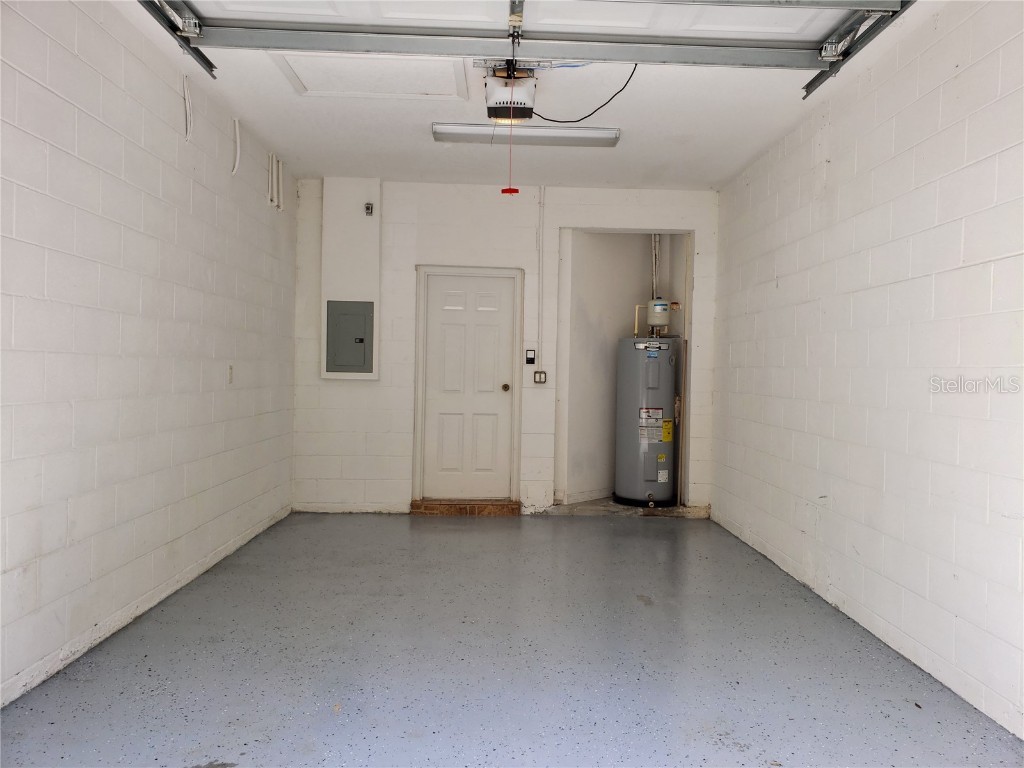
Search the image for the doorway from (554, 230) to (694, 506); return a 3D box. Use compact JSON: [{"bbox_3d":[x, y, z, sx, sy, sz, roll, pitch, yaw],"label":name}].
[{"bbox_3d":[0.989,-0.140,6.854,1.200,2.430,0.180,1,1,-1],"label":"doorway"}]

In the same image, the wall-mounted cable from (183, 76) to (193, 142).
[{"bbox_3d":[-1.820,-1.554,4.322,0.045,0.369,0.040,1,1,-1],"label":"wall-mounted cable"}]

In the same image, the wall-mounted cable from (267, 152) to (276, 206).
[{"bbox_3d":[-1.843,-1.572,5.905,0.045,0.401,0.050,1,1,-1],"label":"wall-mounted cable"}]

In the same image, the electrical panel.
[{"bbox_3d":[-1.395,-0.403,6.634,0.400,0.615,0.060,1,1,-1],"label":"electrical panel"}]

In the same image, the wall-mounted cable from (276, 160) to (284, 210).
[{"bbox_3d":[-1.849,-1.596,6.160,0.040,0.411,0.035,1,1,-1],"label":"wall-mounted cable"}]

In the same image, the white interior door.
[{"bbox_3d":[-0.378,0.033,6.847,0.810,2.020,0.050,1,1,-1],"label":"white interior door"}]

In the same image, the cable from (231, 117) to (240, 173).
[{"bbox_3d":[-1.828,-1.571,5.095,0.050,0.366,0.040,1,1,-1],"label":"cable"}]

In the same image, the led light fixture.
[{"bbox_3d":[0.096,-1.673,5.197,1.230,0.075,0.230,1,1,-1],"label":"led light fixture"}]

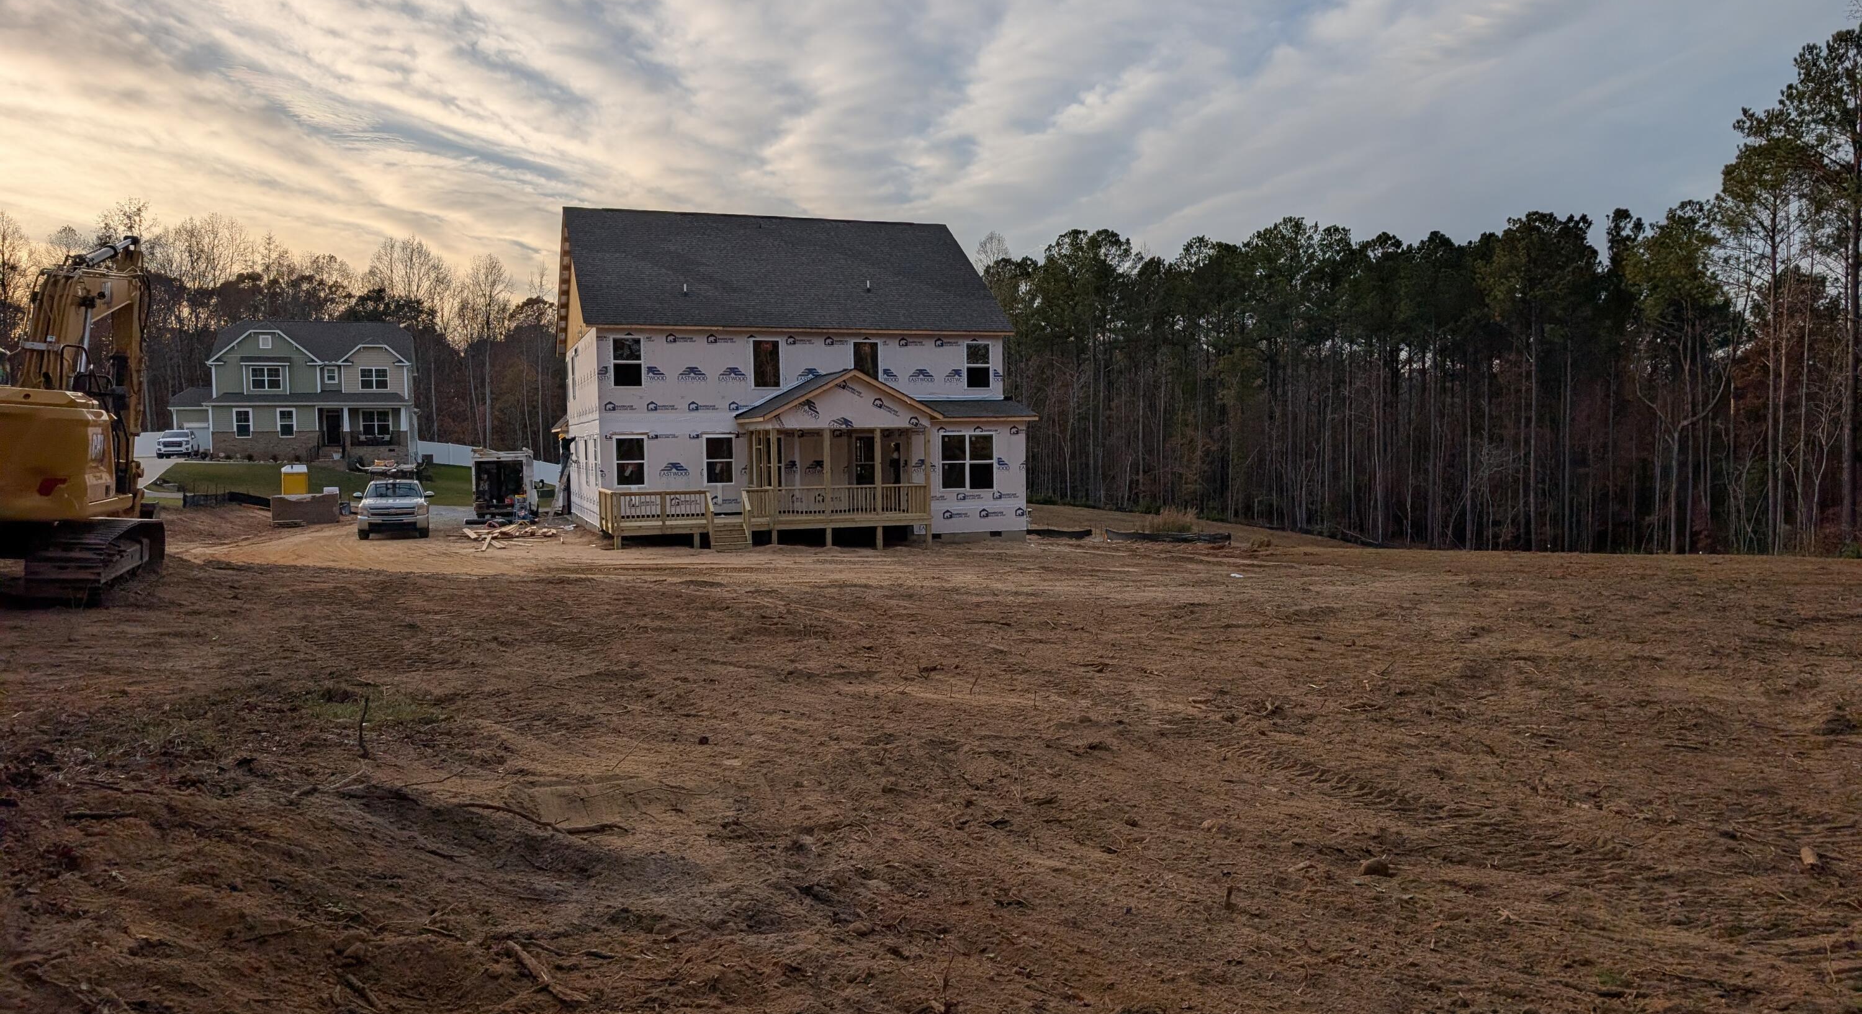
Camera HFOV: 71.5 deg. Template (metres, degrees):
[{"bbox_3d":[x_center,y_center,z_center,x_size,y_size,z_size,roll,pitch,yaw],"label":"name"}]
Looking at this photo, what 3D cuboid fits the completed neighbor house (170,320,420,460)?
[{"bbox_3d":[-45.889,-8.459,94.156,16.000,9.950,12.500,-2,3,-20],"label":"completed neighbor house"}]

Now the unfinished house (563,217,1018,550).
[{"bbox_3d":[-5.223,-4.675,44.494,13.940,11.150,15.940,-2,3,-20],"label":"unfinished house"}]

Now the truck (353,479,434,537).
[{"bbox_3d":[-17.674,0.034,42.589,2.100,1.900,5.850,-2,3,-21],"label":"truck"}]

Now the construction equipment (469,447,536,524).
[{"bbox_3d":[-19.228,-1.085,58.351,2.200,2.900,6.000,-1,3,-13],"label":"construction equipment"}]

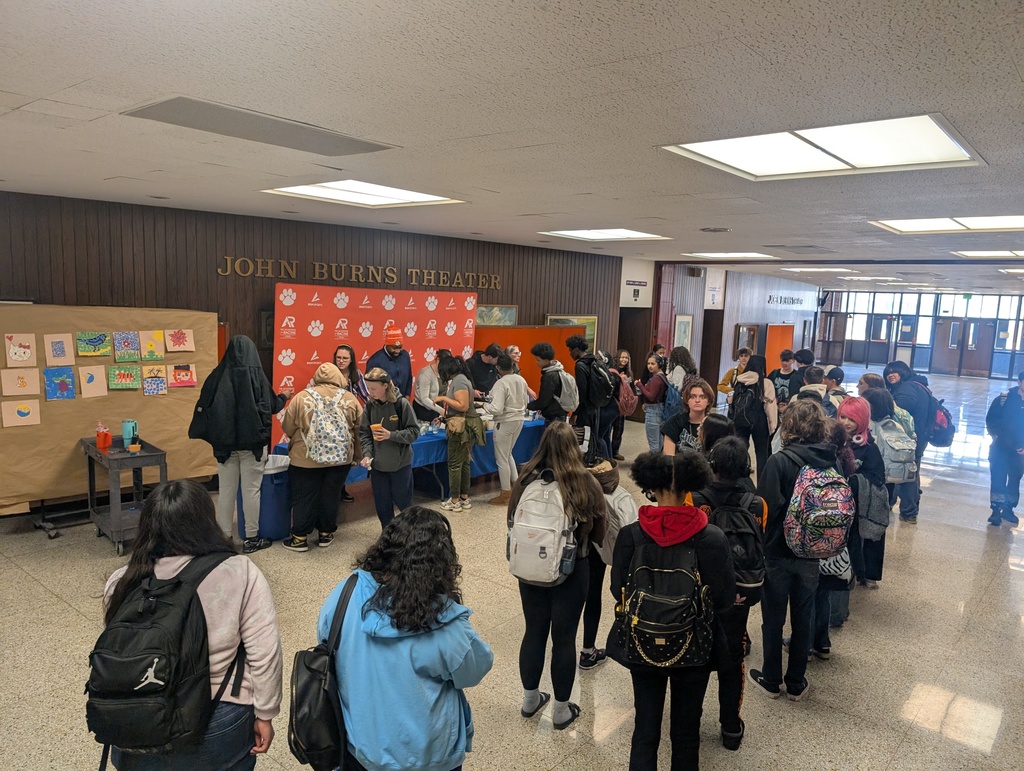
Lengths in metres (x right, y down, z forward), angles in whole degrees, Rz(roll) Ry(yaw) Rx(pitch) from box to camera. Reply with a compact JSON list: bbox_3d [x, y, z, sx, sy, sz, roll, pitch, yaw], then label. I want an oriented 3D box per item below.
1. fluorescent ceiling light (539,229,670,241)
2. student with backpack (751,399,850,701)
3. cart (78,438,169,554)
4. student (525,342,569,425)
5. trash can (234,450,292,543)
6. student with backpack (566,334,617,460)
[{"bbox_3d":[1.166,-1.847,8.718,1.220,0.070,1.220,8,9,40],"label":"fluorescent ceiling light"},{"bbox_3d":[1.681,0.972,4.200,0.500,1.760,0.530,1,7,-8],"label":"student with backpack"},{"bbox_3d":[-3.453,0.967,6.349,0.450,0.860,0.910,-5,10,-42],"label":"cart"},{"bbox_3d":[0.447,0.342,8.950,0.580,1.710,0.500,5,8,19],"label":"student"},{"bbox_3d":[-2.274,1.024,6.542,0.540,0.700,0.540,0,8,-19],"label":"trash can"},{"bbox_3d":[1.049,0.252,9.500,0.580,1.790,0.500,5,8,25],"label":"student with backpack"}]

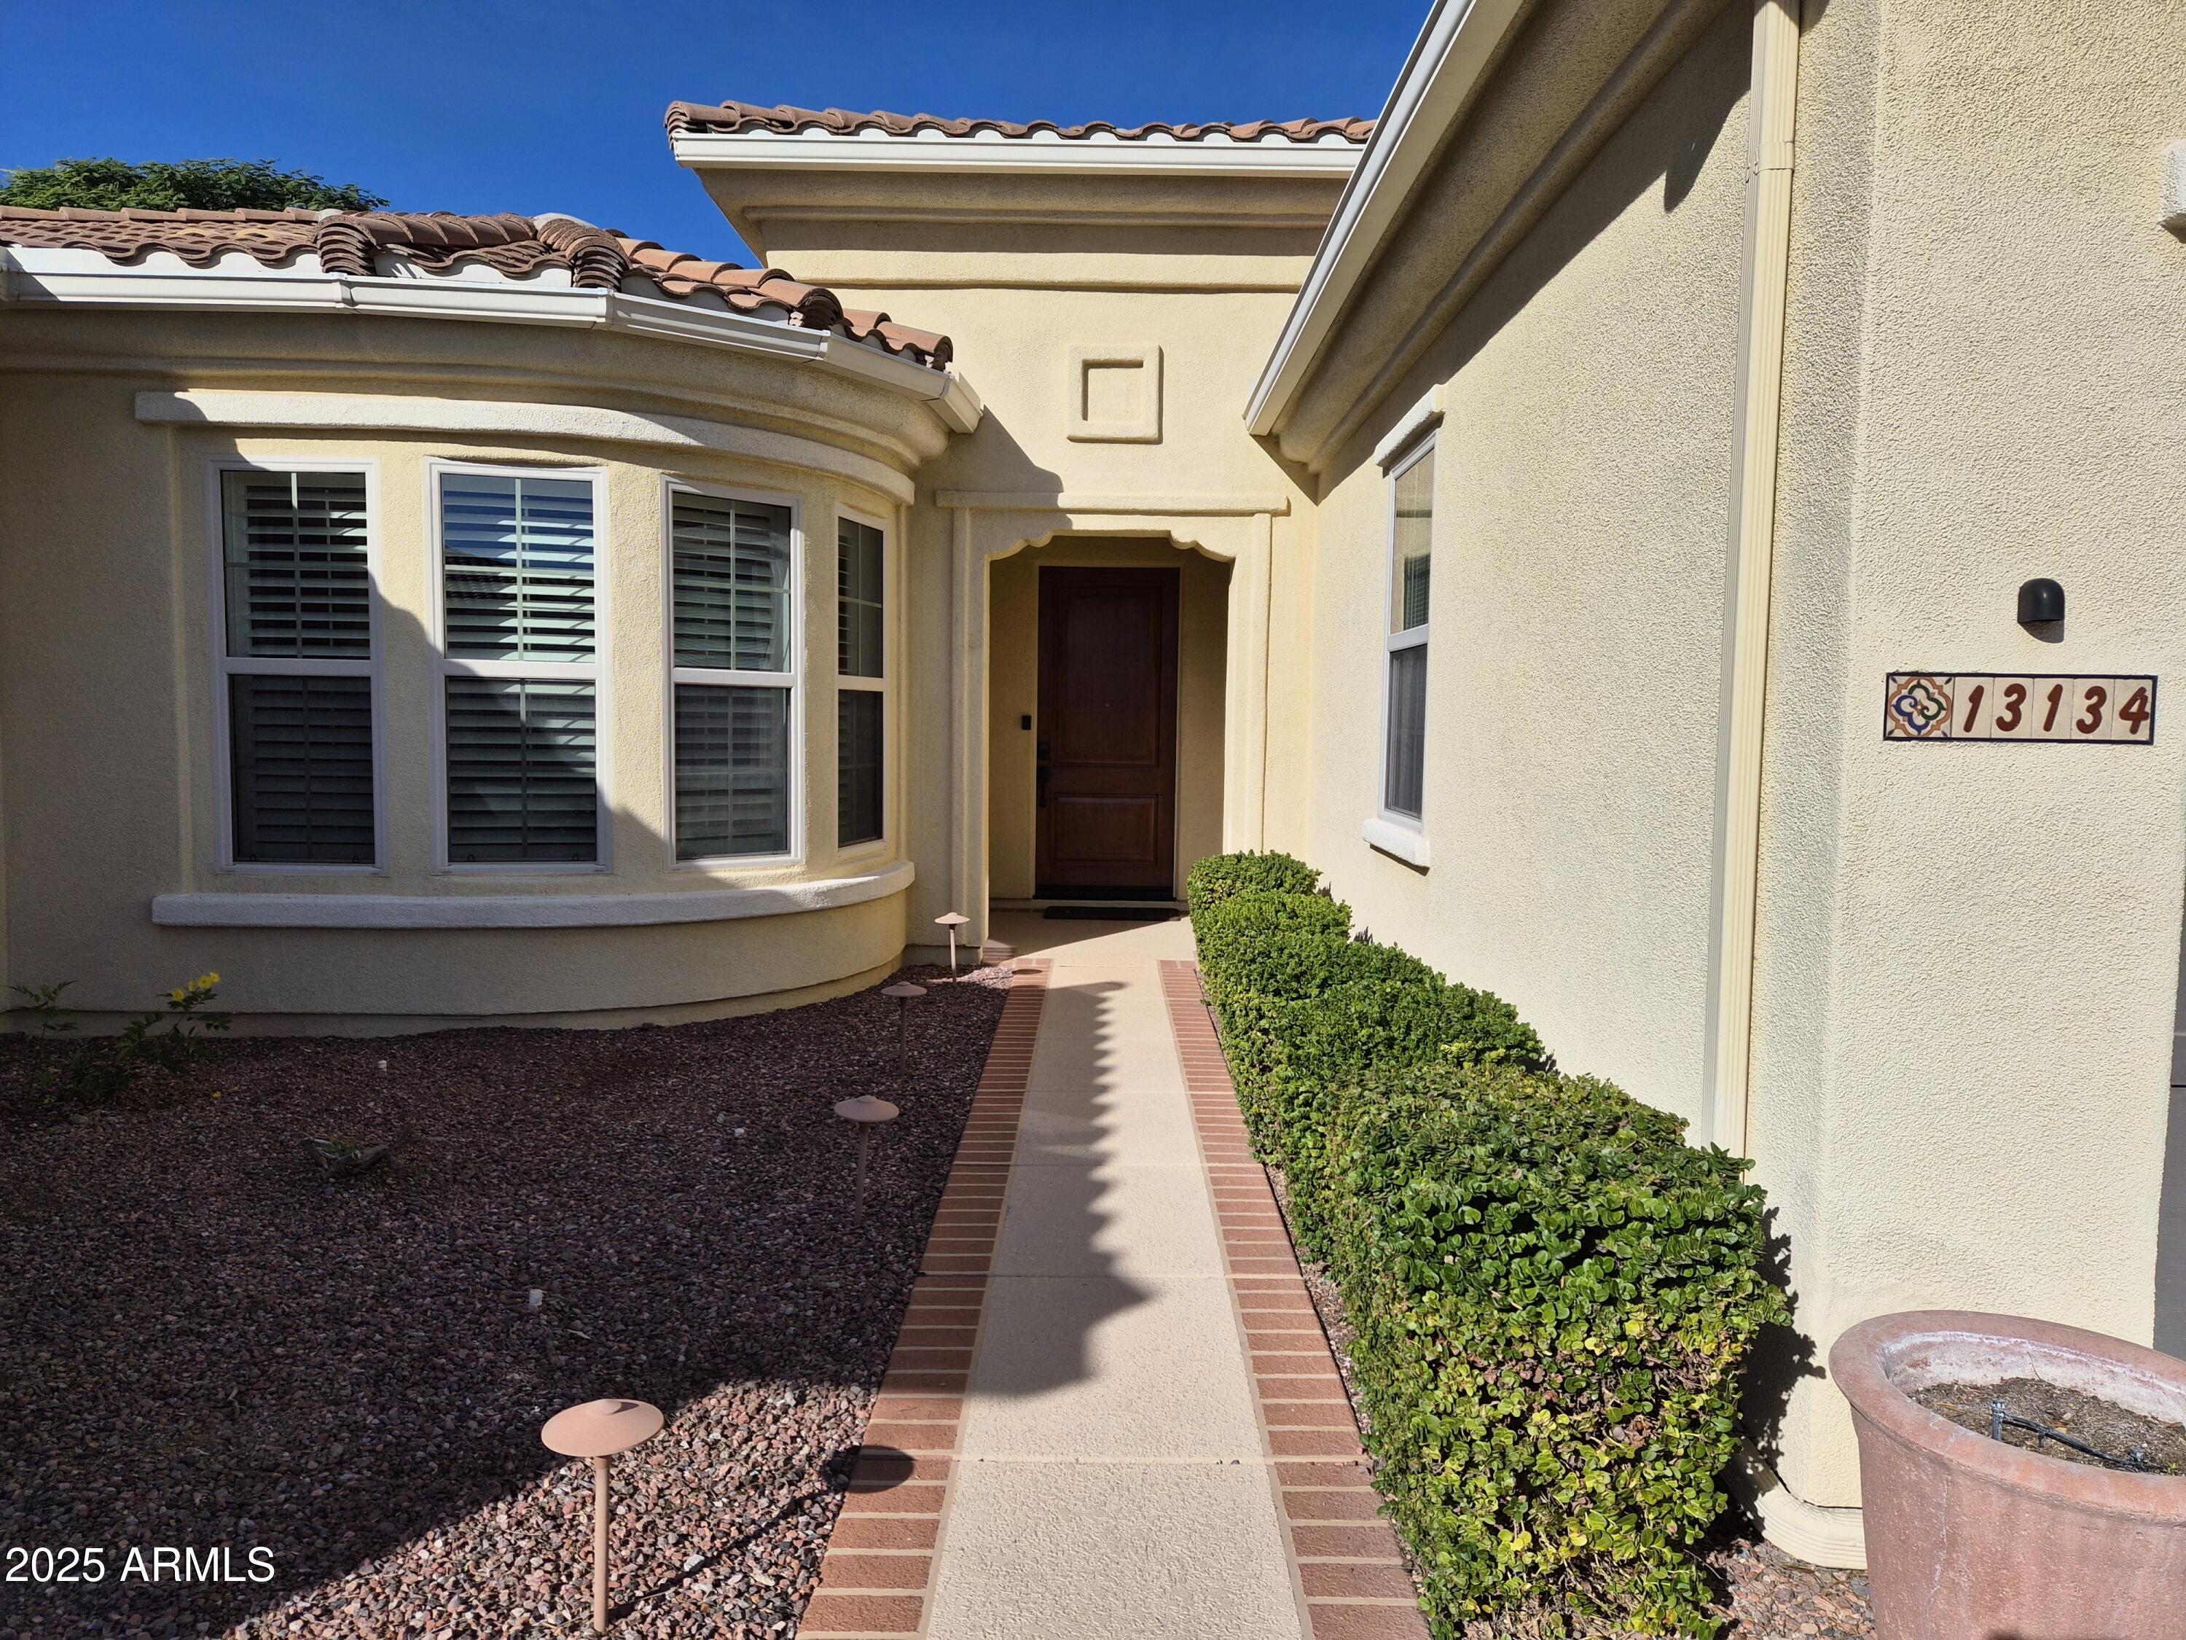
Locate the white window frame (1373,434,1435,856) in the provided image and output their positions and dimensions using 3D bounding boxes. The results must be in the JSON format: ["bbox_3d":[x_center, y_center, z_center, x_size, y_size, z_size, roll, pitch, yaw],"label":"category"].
[{"bbox_3d":[1.286,-0.706,5.975,0.090,1.560,0.890,1,4,0],"label":"white window frame"}]

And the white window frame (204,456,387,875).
[{"bbox_3d":[-3.514,-0.660,6.432,0.755,1.830,0.090,1,4,1],"label":"white window frame"}]

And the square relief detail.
[{"bbox_3d":[0.121,-2.466,8.403,0.536,0.535,0.060,1,4,0],"label":"square relief detail"}]

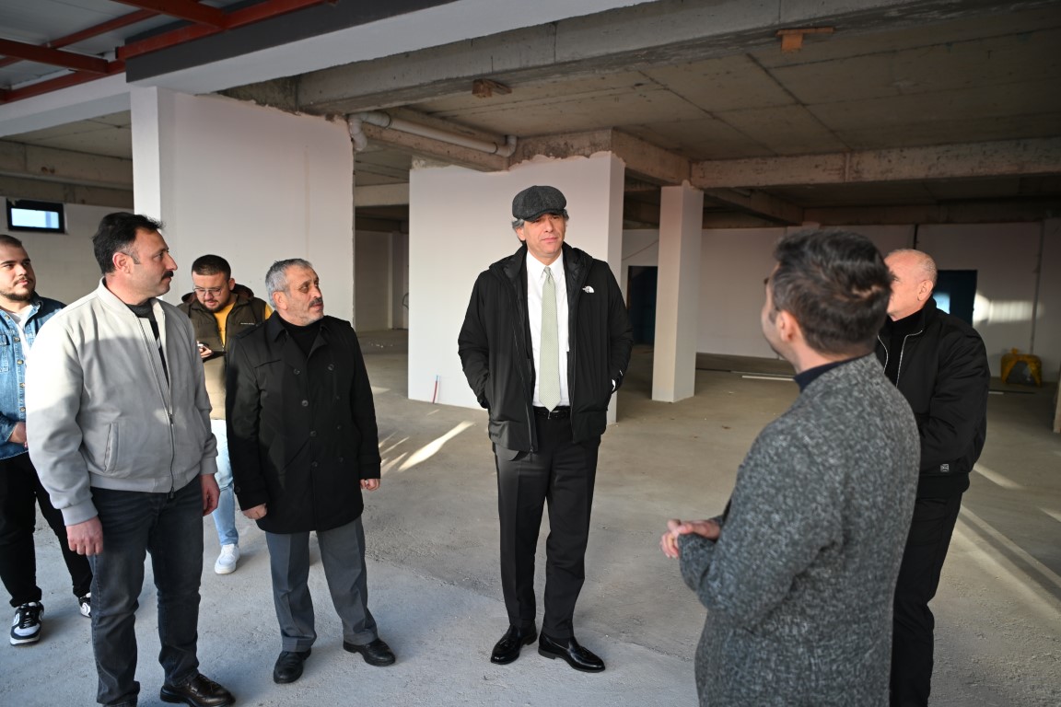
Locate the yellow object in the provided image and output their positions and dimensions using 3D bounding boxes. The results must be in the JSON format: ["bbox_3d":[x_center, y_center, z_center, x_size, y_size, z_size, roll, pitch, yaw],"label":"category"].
[{"bbox_3d":[8.302,0.218,11.902,0.500,0.600,0.450,5,7,33],"label":"yellow object"}]

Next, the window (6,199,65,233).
[{"bbox_3d":[-8.733,-2.411,12.488,0.100,0.541,0.874,5,7,33],"label":"window"}]

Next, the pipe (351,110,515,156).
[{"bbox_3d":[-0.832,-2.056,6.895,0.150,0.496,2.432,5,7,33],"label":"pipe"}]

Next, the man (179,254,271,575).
[{"bbox_3d":[-1.663,0.314,3.829,0.560,1.674,0.440,1,6,-5],"label":"man"}]

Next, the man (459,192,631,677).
[{"bbox_3d":[0.052,0.301,2.945,0.690,1.972,0.400,1,6,-3],"label":"man"}]

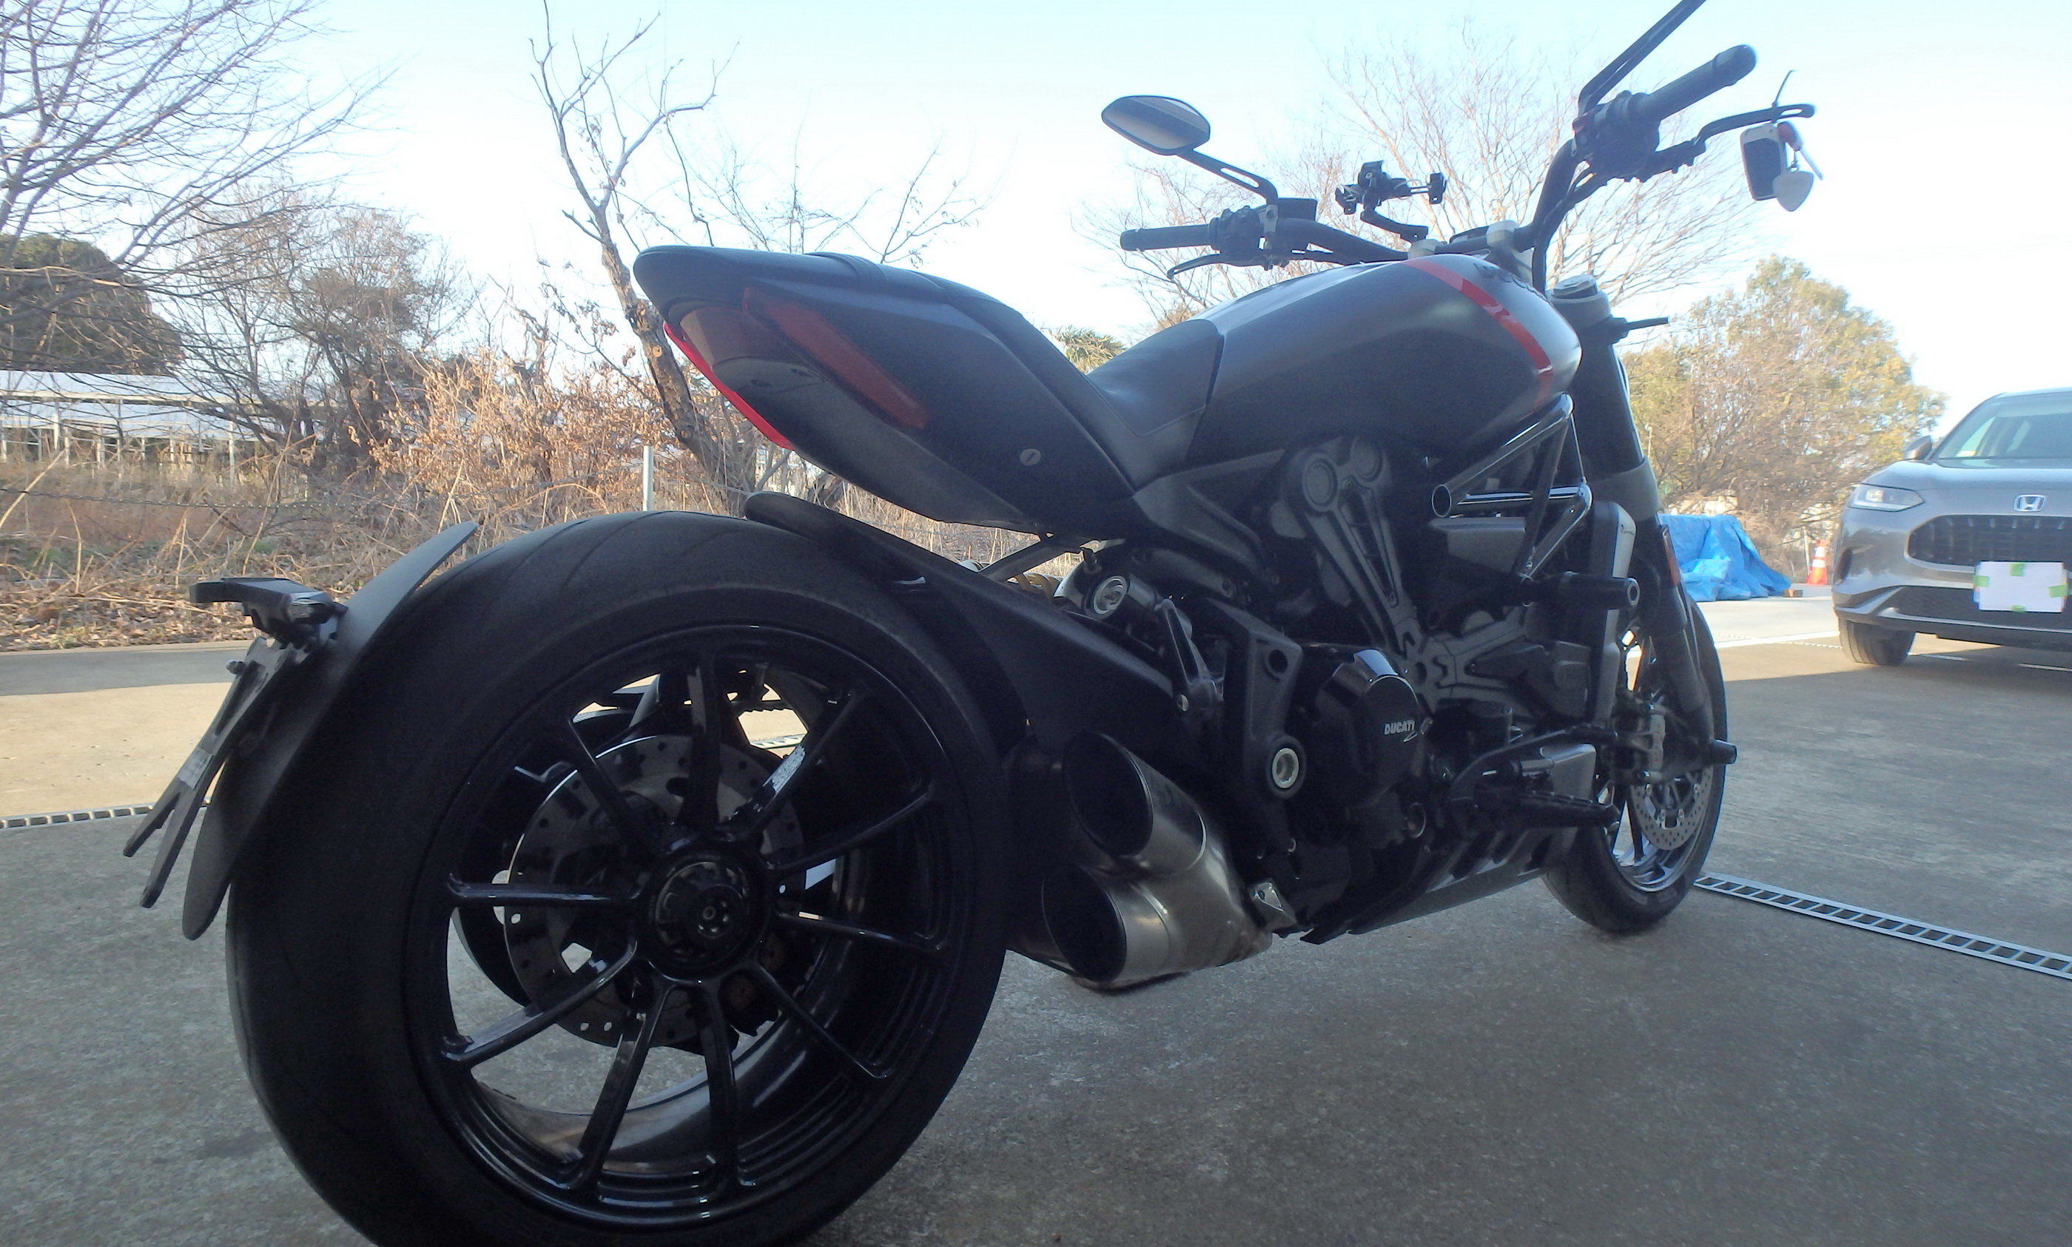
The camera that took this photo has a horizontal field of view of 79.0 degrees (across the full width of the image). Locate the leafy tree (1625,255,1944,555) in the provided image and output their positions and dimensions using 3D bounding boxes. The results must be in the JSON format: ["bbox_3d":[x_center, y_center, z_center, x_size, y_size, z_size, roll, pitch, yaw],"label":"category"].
[{"bbox_3d":[15.453,-4.329,26.000,6.600,6.577,6.200,3,5,30],"label":"leafy tree"}]

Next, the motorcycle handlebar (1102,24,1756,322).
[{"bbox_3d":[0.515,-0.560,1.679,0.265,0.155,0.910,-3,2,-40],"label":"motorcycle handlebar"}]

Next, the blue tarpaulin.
[{"bbox_3d":[7.507,-0.771,14.200,1.900,0.963,1.700,1,4,0],"label":"blue tarpaulin"}]

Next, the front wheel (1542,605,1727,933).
[{"bbox_3d":[0.972,0.198,2.060,0.600,0.600,0.120,-3,2,-42],"label":"front wheel"}]

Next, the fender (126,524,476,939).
[{"bbox_3d":[-0.514,0.074,0.905,0.250,0.310,0.200,-3,4,-37],"label":"fender"}]

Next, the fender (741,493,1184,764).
[{"bbox_3d":[-0.081,0.020,1.236,0.450,0.285,0.220,-3,4,-37],"label":"fender"}]

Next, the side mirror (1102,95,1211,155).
[{"bbox_3d":[0.188,-0.744,1.883,0.165,0.085,0.030,28,-5,18],"label":"side mirror"}]

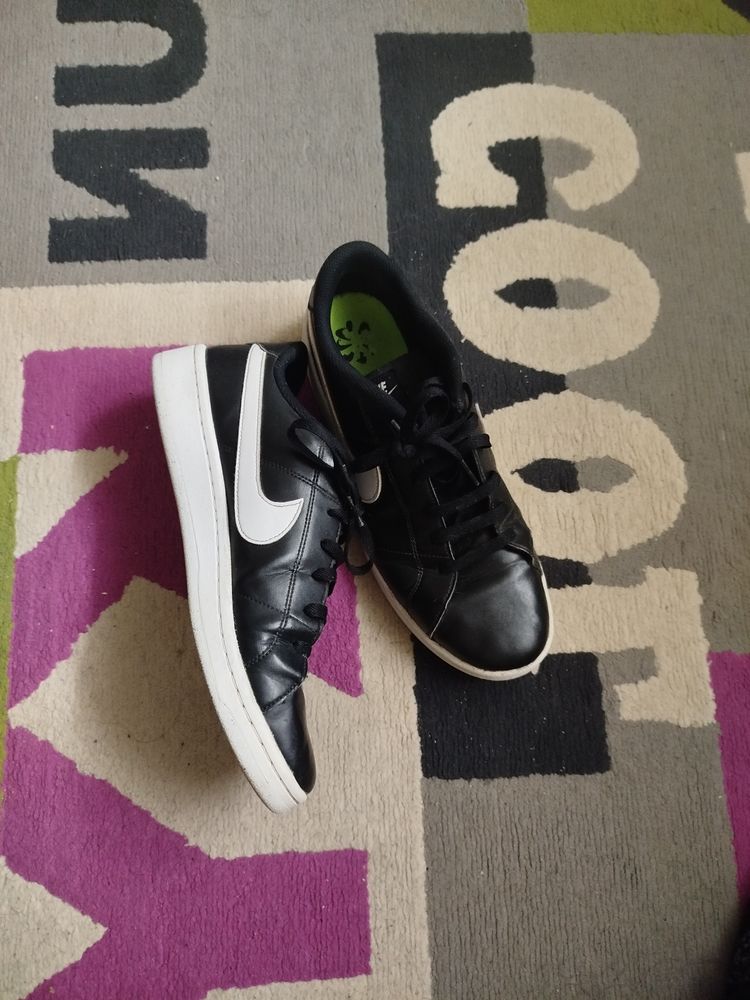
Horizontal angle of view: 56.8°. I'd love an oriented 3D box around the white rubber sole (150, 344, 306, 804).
[{"bbox_3d":[-0.089,0.038,0.422,0.043,0.108,0.294,-14,77,-8],"label":"white rubber sole"}]

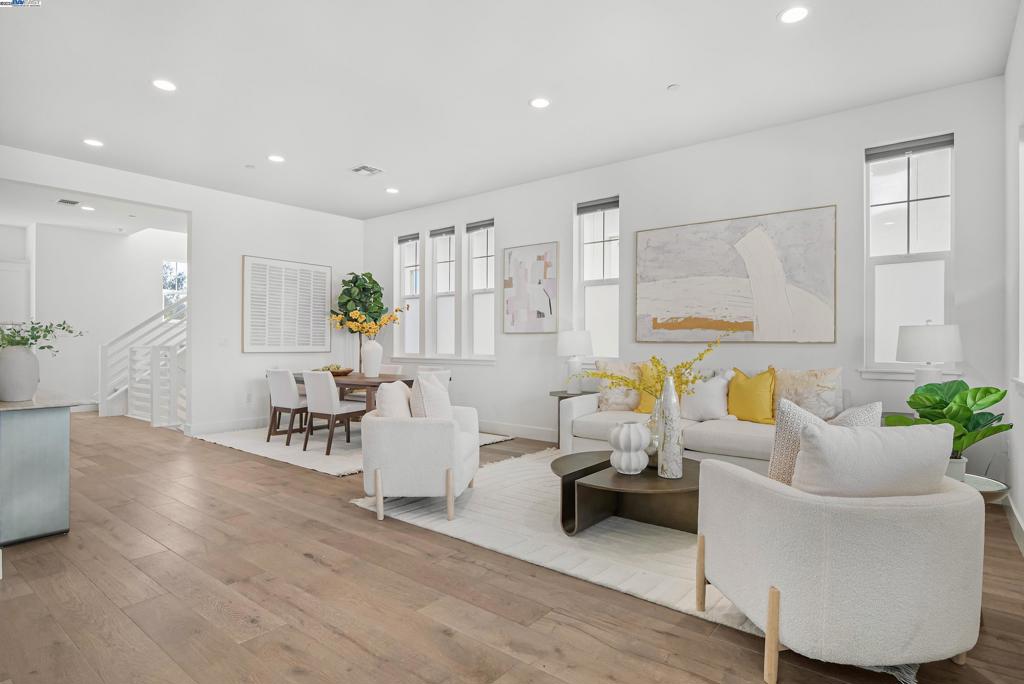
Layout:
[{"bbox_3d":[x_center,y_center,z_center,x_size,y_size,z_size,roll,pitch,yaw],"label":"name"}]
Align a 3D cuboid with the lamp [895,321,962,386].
[{"bbox_3d":[2.976,0.200,3.857,0.375,0.690,0.375,0,0,38],"label":"lamp"}]

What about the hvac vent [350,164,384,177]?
[{"bbox_3d":[-1.585,-1.882,5.962,0.300,0.025,0.300,0,0,39],"label":"hvac vent"}]

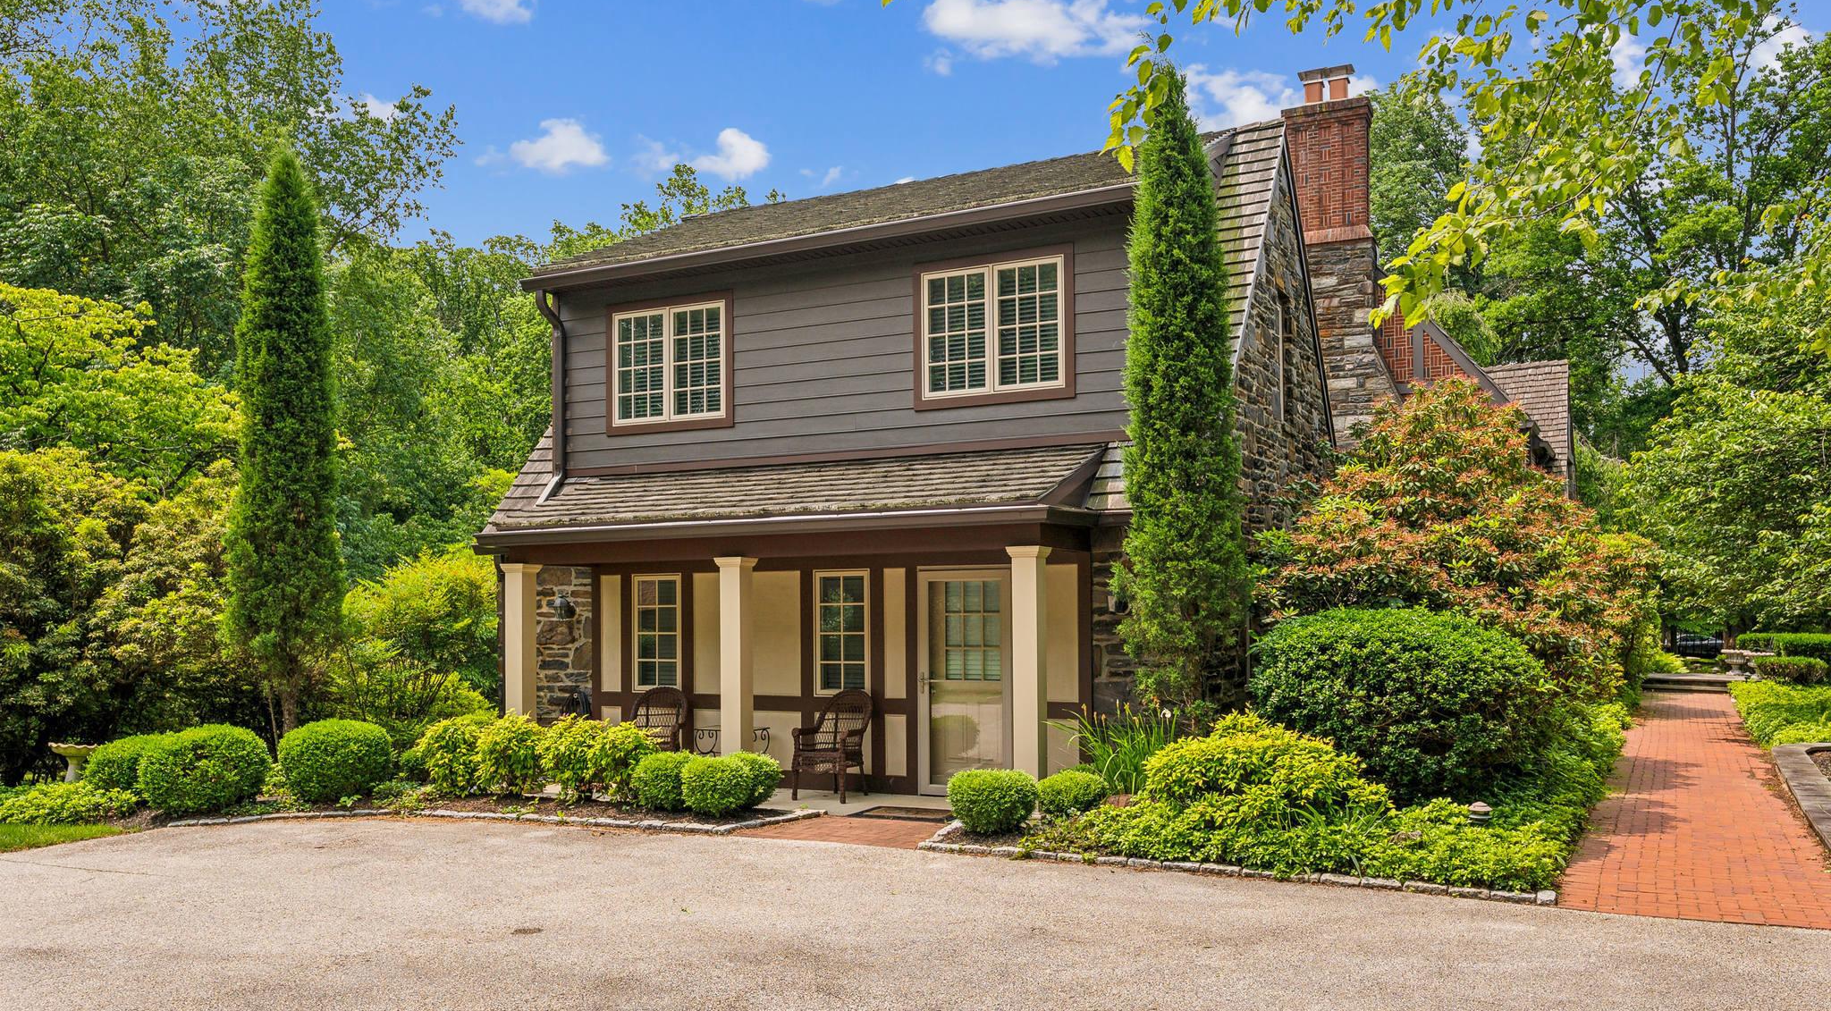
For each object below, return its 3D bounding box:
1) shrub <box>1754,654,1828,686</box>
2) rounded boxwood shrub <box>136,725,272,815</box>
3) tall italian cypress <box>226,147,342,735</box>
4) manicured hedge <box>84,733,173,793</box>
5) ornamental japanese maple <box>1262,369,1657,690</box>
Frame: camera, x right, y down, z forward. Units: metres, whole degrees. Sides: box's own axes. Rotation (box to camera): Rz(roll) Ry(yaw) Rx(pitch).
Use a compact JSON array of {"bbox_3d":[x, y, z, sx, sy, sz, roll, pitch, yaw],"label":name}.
[{"bbox_3d":[16.882,3.165,25.500,1.300,0.640,1.200,-3,-5,26],"label":"shrub"},{"bbox_3d":[-6.384,2.350,11.850,1.150,0.790,1.050,-3,-5,26],"label":"rounded boxwood shrub"},{"bbox_3d":[-6.910,-0.471,14.500,1.280,6.800,1.280,-2,-4,26],"label":"tall italian cypress"},{"bbox_3d":[-7.272,2.488,12.600,1.080,0.630,1.050,-3,-5,26],"label":"manicured hedge"},{"bbox_3d":[5.737,0.719,13.900,3.800,4.020,3.700,-3,-5,26],"label":"ornamental japanese maple"}]

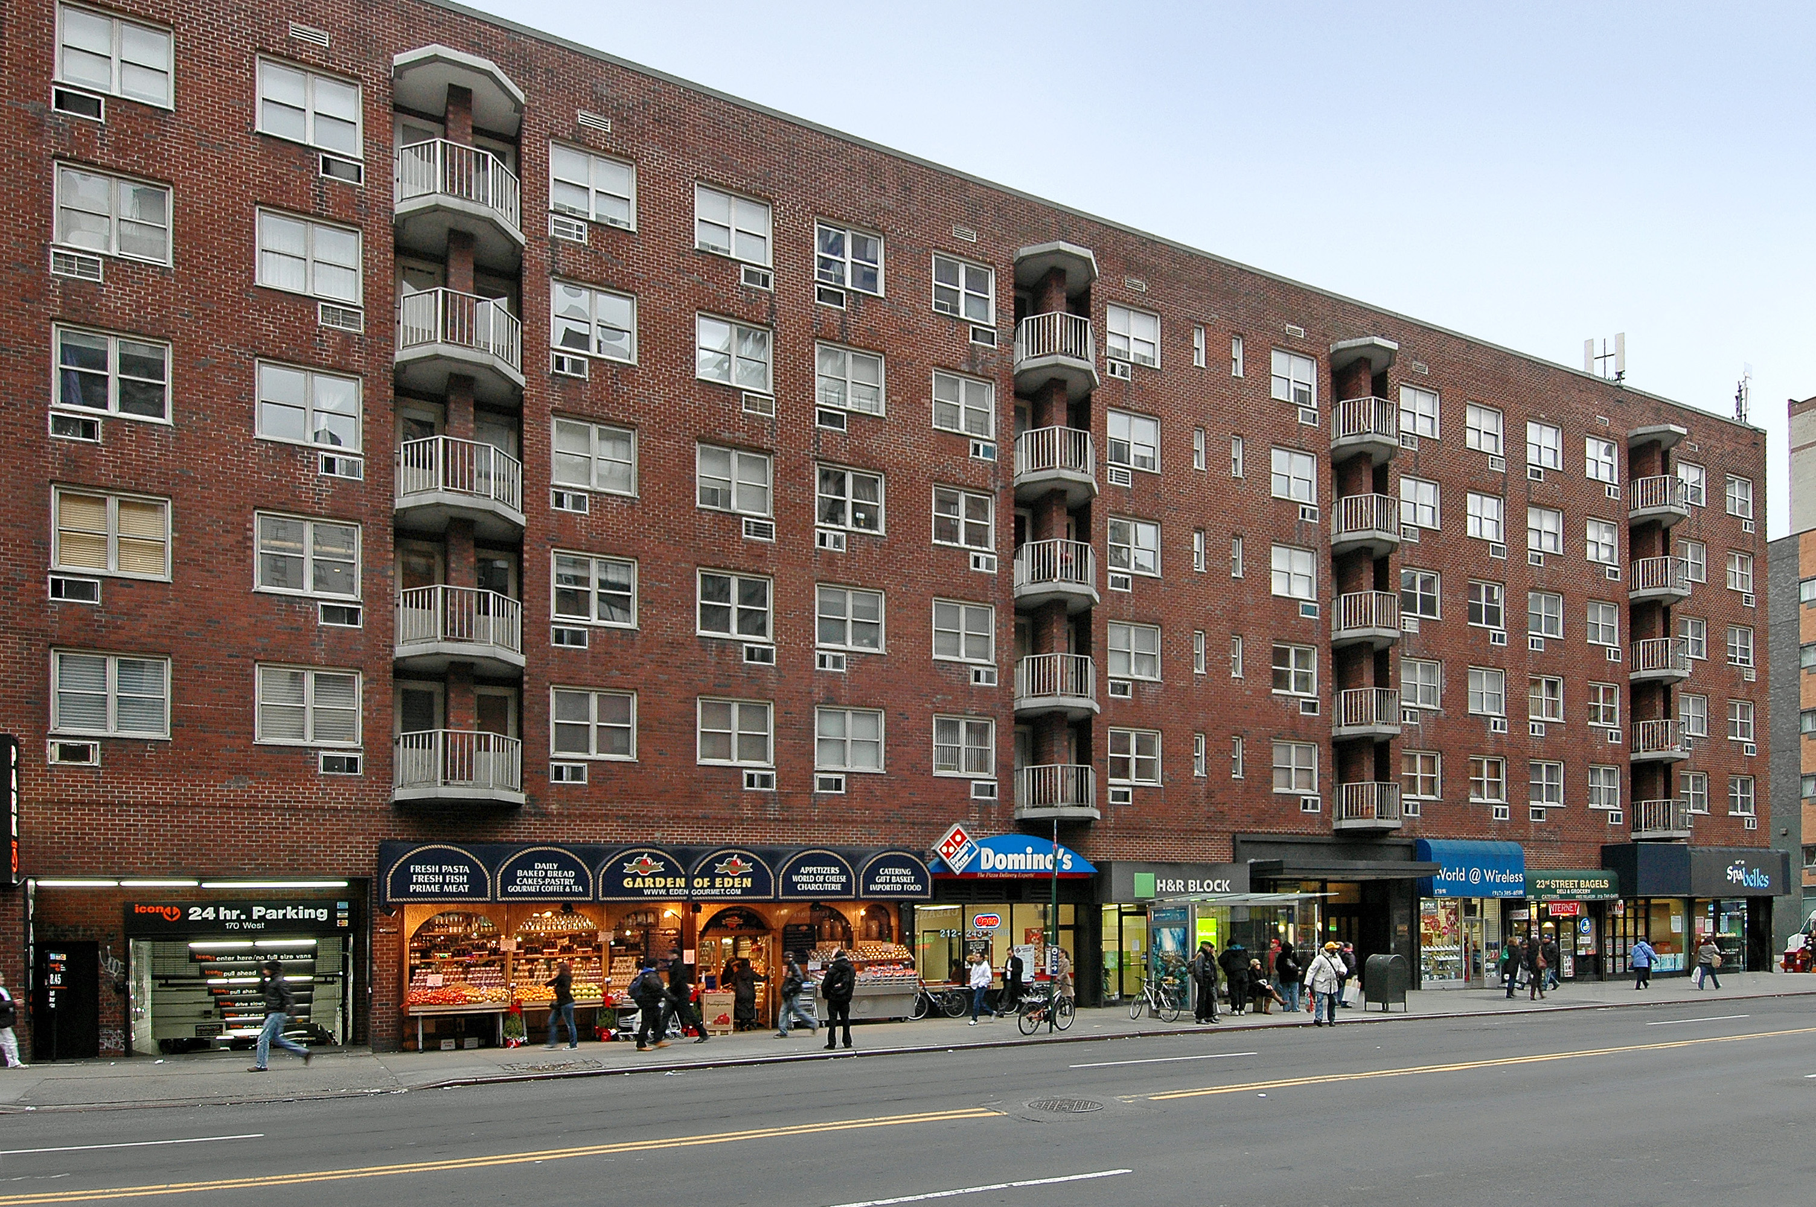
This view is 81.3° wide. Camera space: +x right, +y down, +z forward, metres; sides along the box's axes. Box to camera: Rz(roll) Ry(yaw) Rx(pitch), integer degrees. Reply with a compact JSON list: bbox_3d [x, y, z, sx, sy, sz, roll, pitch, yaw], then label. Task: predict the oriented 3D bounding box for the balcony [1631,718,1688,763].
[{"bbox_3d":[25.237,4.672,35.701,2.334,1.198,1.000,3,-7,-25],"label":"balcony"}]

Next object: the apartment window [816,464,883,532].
[{"bbox_3d":[-1.268,-2.285,23.353,1.600,1.430,0.150,4,-5,-25],"label":"apartment window"}]

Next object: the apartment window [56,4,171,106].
[{"bbox_3d":[-13.334,-9.212,17.761,1.600,1.430,0.150,4,-5,-25],"label":"apartment window"}]

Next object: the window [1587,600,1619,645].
[{"bbox_3d":[23.236,0.665,35.411,1.660,1.410,0.150,4,-6,-25],"label":"window"}]

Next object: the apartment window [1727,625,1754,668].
[{"bbox_3d":[30.903,1.605,39.258,1.725,1.420,0.150,1,-3,-25],"label":"apartment window"}]

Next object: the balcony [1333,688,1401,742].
[{"bbox_3d":[13.422,3.243,30.594,2.300,1.280,1.300,3,-8,-26],"label":"balcony"}]

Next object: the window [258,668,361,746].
[{"bbox_3d":[-10.712,1.839,18.918,1.660,1.310,0.150,2,-6,-25],"label":"window"}]

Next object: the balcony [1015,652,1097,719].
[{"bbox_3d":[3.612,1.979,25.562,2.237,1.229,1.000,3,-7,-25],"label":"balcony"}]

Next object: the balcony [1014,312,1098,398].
[{"bbox_3d":[3.784,-6.125,26.047,2.300,1.300,1.300,3,-8,-26],"label":"balcony"}]

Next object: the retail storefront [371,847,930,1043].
[{"bbox_3d":[-4.574,6.854,21.723,11.000,3.866,1.200,5,-2,-25],"label":"retail storefront"}]

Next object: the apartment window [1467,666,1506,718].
[{"bbox_3d":[17.697,2.709,32.341,1.650,1.370,0.150,2,-6,-25],"label":"apartment window"}]

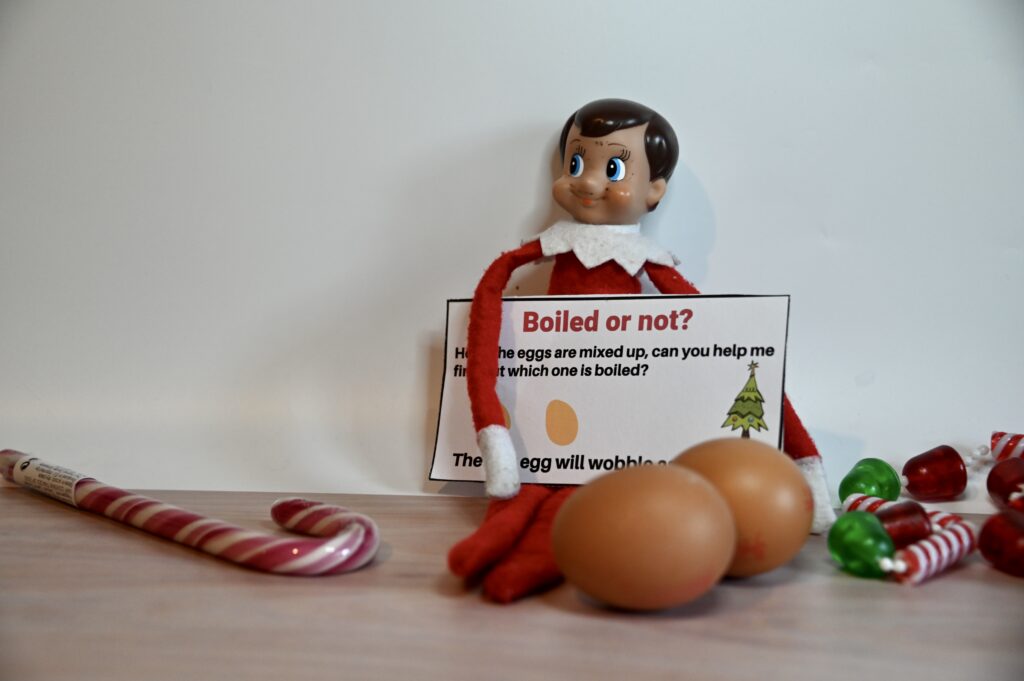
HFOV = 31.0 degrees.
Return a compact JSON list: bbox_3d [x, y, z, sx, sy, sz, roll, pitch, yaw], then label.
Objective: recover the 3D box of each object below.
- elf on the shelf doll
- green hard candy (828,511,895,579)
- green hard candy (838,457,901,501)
[{"bbox_3d":[0.049,-0.005,0.643,0.128,0.154,0.166,2,9,10],"label":"elf on the shelf doll"},{"bbox_3d":[0.116,0.068,0.612,0.021,0.021,0.021,23,20,37],"label":"green hard candy"},{"bbox_3d":[0.133,0.054,0.690,0.021,0.021,0.021,-17,17,-36],"label":"green hard candy"}]

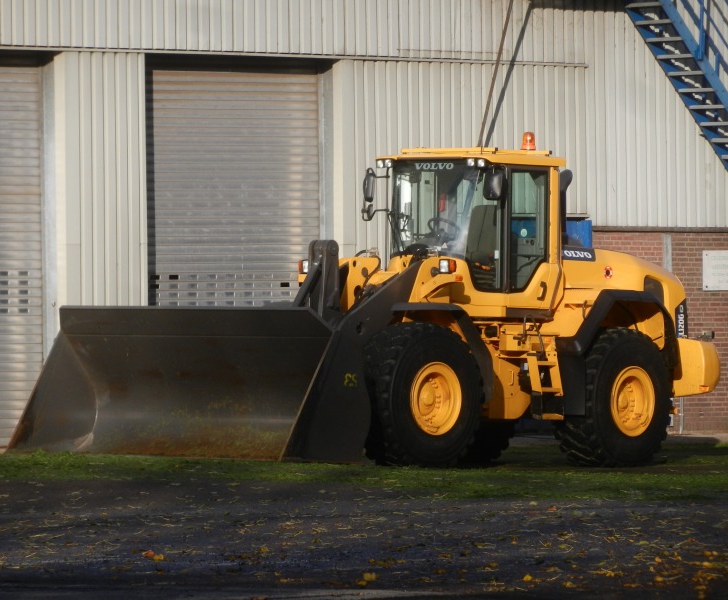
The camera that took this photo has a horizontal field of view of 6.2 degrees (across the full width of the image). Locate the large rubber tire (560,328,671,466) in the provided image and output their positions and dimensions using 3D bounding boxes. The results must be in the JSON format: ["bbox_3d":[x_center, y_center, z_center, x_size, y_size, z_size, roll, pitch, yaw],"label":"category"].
[{"bbox_3d":[2.765,1.084,74.780,0.600,1.550,1.580,0,-1,41],"label":"large rubber tire"}]

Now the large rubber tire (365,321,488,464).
[{"bbox_3d":[0.576,1.024,72.393,0.600,1.550,1.580,0,-1,45],"label":"large rubber tire"}]

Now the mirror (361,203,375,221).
[{"bbox_3d":[0.025,-0.973,74.578,0.090,0.190,0.190,1,-1,-28],"label":"mirror"}]

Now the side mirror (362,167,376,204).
[{"bbox_3d":[0.060,-1.260,74.588,0.090,0.360,0.230,1,-1,-28],"label":"side mirror"}]

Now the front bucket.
[{"bbox_3d":[-1.841,0.885,71.394,4.050,1.600,1.420,0,-1,45],"label":"front bucket"}]

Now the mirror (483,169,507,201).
[{"bbox_3d":[1.419,-1.251,73.407,0.230,0.350,0.090,0,-1,21],"label":"mirror"}]

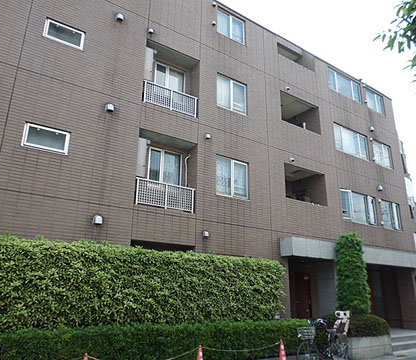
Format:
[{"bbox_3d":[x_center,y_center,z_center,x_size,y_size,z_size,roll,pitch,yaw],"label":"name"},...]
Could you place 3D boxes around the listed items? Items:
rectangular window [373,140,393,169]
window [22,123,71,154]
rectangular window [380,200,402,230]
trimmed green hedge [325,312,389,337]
[{"bbox_3d":[7.859,-1.114,16.299,1.442,1.131,0.120,13,-21,-32],"label":"rectangular window"},{"bbox_3d":[-3.631,-0.896,8.119,0.956,0.552,0.120,13,-21,-32],"label":"window"},{"bbox_3d":[7.698,1.499,15.212,1.437,1.202,0.120,13,-21,-32],"label":"rectangular window"},{"bbox_3d":[4.400,4.348,10.851,2.050,0.607,0.984,13,-21,-32],"label":"trimmed green hedge"}]

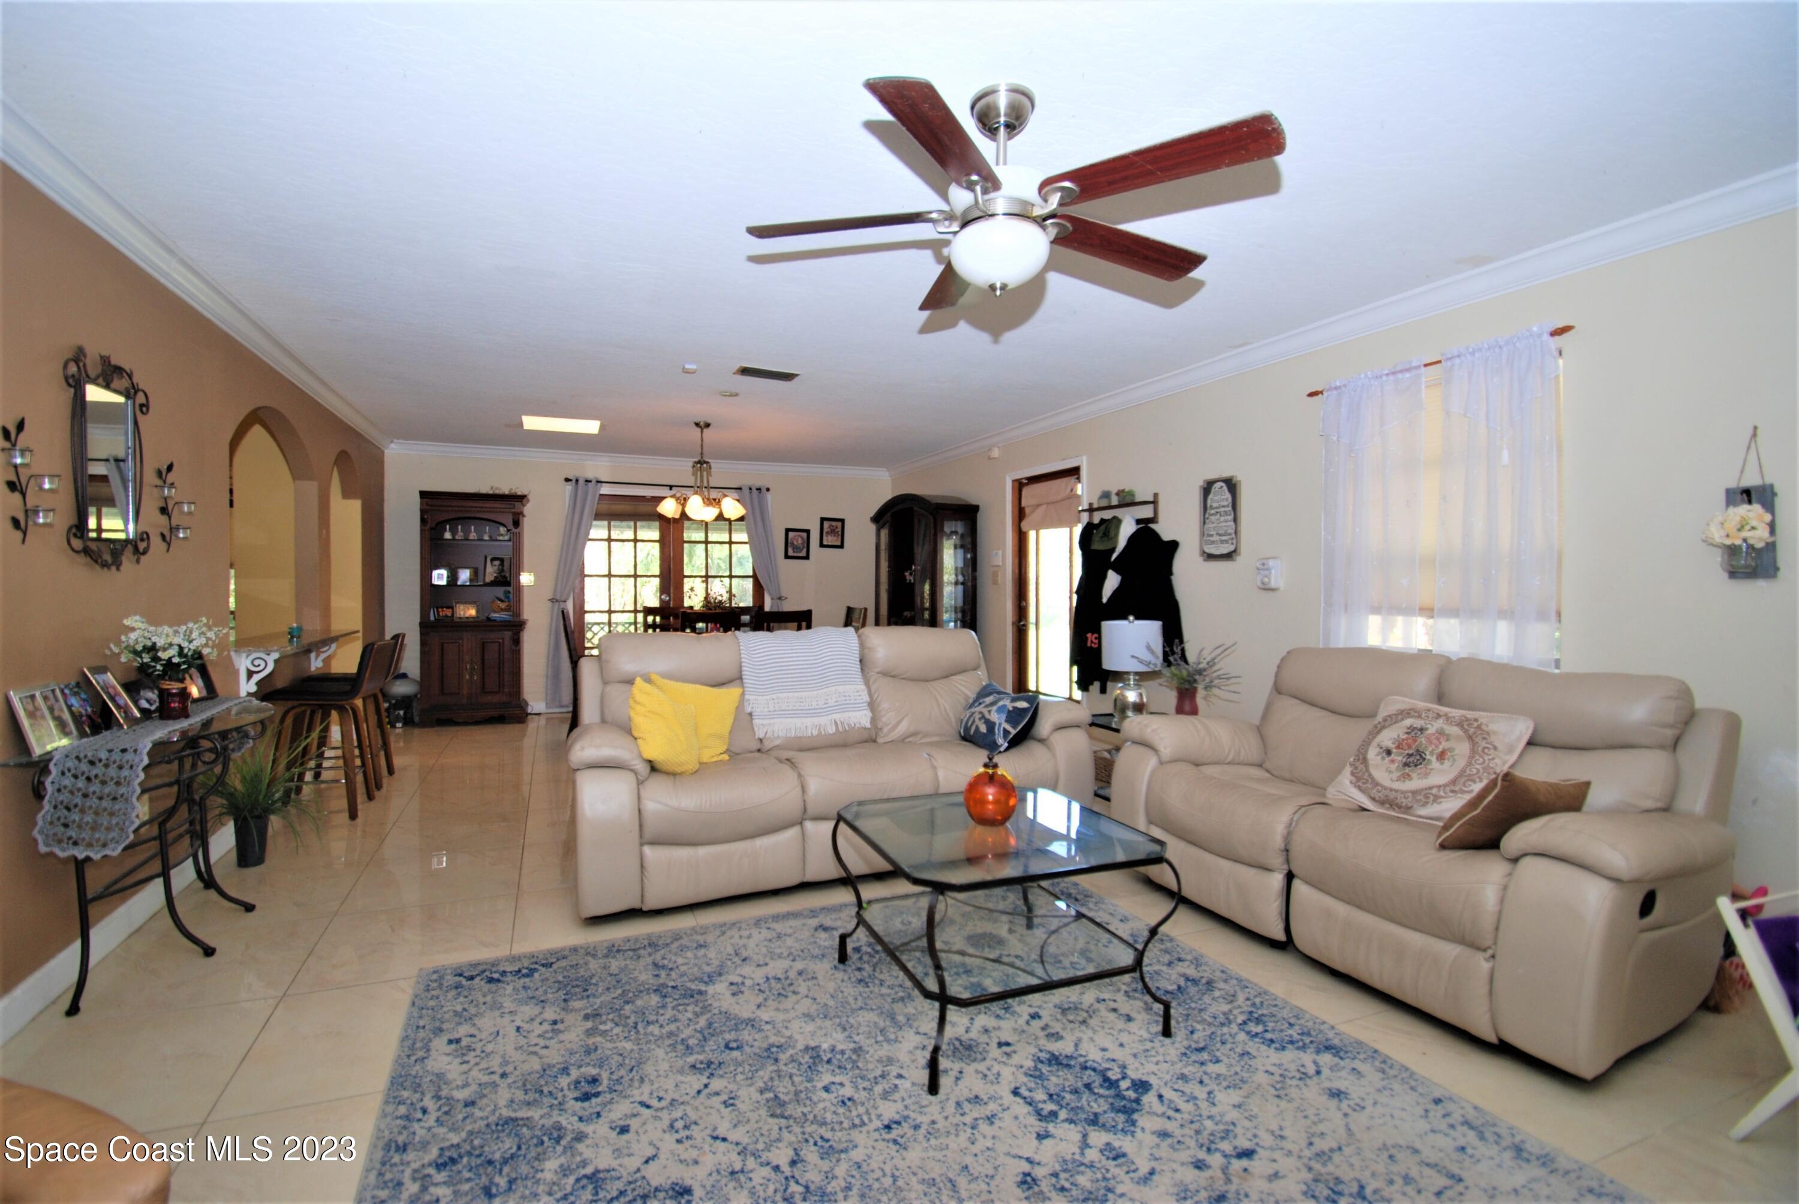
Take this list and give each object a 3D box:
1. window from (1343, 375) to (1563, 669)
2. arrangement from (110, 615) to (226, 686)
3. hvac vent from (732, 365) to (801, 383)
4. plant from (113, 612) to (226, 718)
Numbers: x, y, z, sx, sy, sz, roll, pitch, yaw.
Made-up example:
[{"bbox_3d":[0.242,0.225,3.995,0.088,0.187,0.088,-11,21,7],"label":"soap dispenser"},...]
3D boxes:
[{"bbox_3d":[2.115,-0.306,2.892,0.080,1.100,0.760,0,2,-25],"label":"window"},{"bbox_3d":[-2.406,0.164,2.473,0.290,0.240,0.290,0,2,-25],"label":"arrangement"},{"bbox_3d":[-0.787,-1.333,4.410,0.370,0.025,0.190,0,2,-25],"label":"hvac vent"},{"bbox_3d":[-2.407,0.217,2.474,0.290,0.345,0.290,0,2,-25],"label":"plant"}]

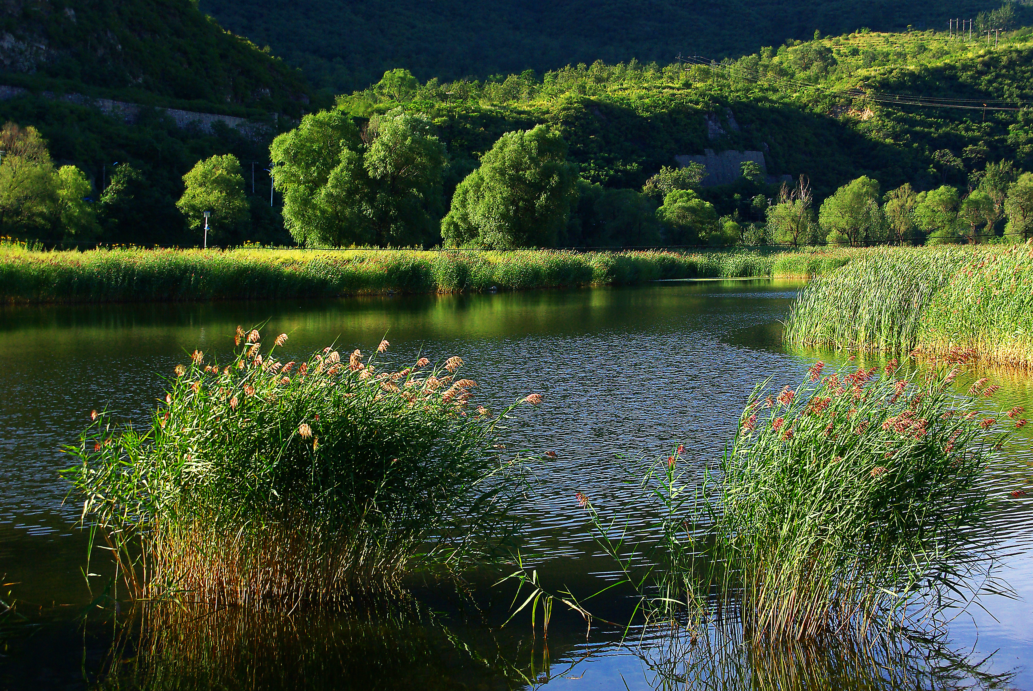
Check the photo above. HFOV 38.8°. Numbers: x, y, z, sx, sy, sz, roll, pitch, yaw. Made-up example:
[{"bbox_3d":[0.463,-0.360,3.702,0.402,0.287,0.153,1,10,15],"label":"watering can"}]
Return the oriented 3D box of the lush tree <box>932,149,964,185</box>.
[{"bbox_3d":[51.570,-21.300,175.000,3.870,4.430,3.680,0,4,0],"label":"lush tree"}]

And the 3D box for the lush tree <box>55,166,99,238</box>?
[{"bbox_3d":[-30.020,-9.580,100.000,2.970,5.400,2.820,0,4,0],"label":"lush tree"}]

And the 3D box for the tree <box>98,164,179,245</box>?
[{"bbox_3d":[-28.900,-10.670,112.000,6.050,6.410,5.740,0,4,0],"label":"tree"}]

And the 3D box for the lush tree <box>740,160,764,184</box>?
[{"bbox_3d":[26.590,-19.310,165.000,2.670,3.000,2.540,0,4,0],"label":"lush tree"}]

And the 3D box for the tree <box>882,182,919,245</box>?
[{"bbox_3d":[45.050,-15.340,172.000,4.040,7.390,4.040,0,4,0],"label":"tree"}]

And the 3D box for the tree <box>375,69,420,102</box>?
[{"bbox_3d":[-21.940,-47.800,270.000,8.080,6.390,7.670,0,4,0],"label":"tree"}]

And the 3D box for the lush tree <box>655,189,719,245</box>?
[{"bbox_3d":[17.520,-13.170,150.000,6.330,5.700,6.020,0,4,0],"label":"lush tree"}]

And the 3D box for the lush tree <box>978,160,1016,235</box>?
[{"bbox_3d":[62.270,-18.730,190.000,4.770,10.670,4.770,0,4,0],"label":"lush tree"}]

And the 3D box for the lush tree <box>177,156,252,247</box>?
[{"bbox_3d":[-21.720,-10.320,105.000,5.210,6.760,4.950,0,4,0],"label":"lush tree"}]

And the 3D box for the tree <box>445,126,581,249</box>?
[{"bbox_3d":[-0.540,-12.410,115.000,10.450,9.750,9.400,0,4,0],"label":"tree"}]

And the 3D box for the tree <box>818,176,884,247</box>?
[{"bbox_3d":[30.140,-12.070,132.000,5.840,6.540,5.550,0,4,0],"label":"tree"}]

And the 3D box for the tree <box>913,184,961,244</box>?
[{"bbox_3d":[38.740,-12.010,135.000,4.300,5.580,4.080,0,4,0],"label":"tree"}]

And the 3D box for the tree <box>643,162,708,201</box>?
[{"bbox_3d":[18.310,-18.390,170.000,7.270,5.710,6.540,0,4,0],"label":"tree"}]

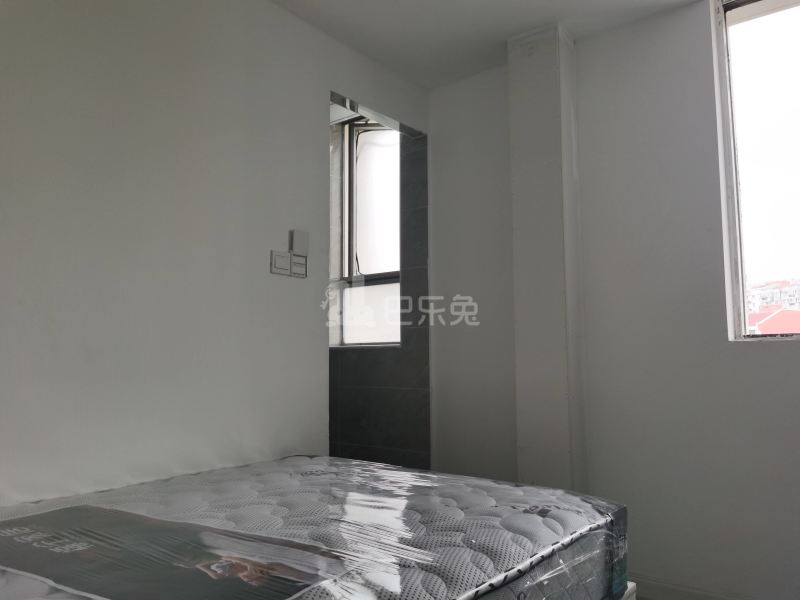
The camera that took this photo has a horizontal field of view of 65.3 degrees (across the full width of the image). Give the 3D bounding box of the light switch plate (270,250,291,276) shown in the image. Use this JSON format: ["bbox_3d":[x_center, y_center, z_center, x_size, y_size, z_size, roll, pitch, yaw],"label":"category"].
[{"bbox_3d":[-0.437,-0.134,2.291,0.011,0.086,0.086,-5,-7,38],"label":"light switch plate"}]

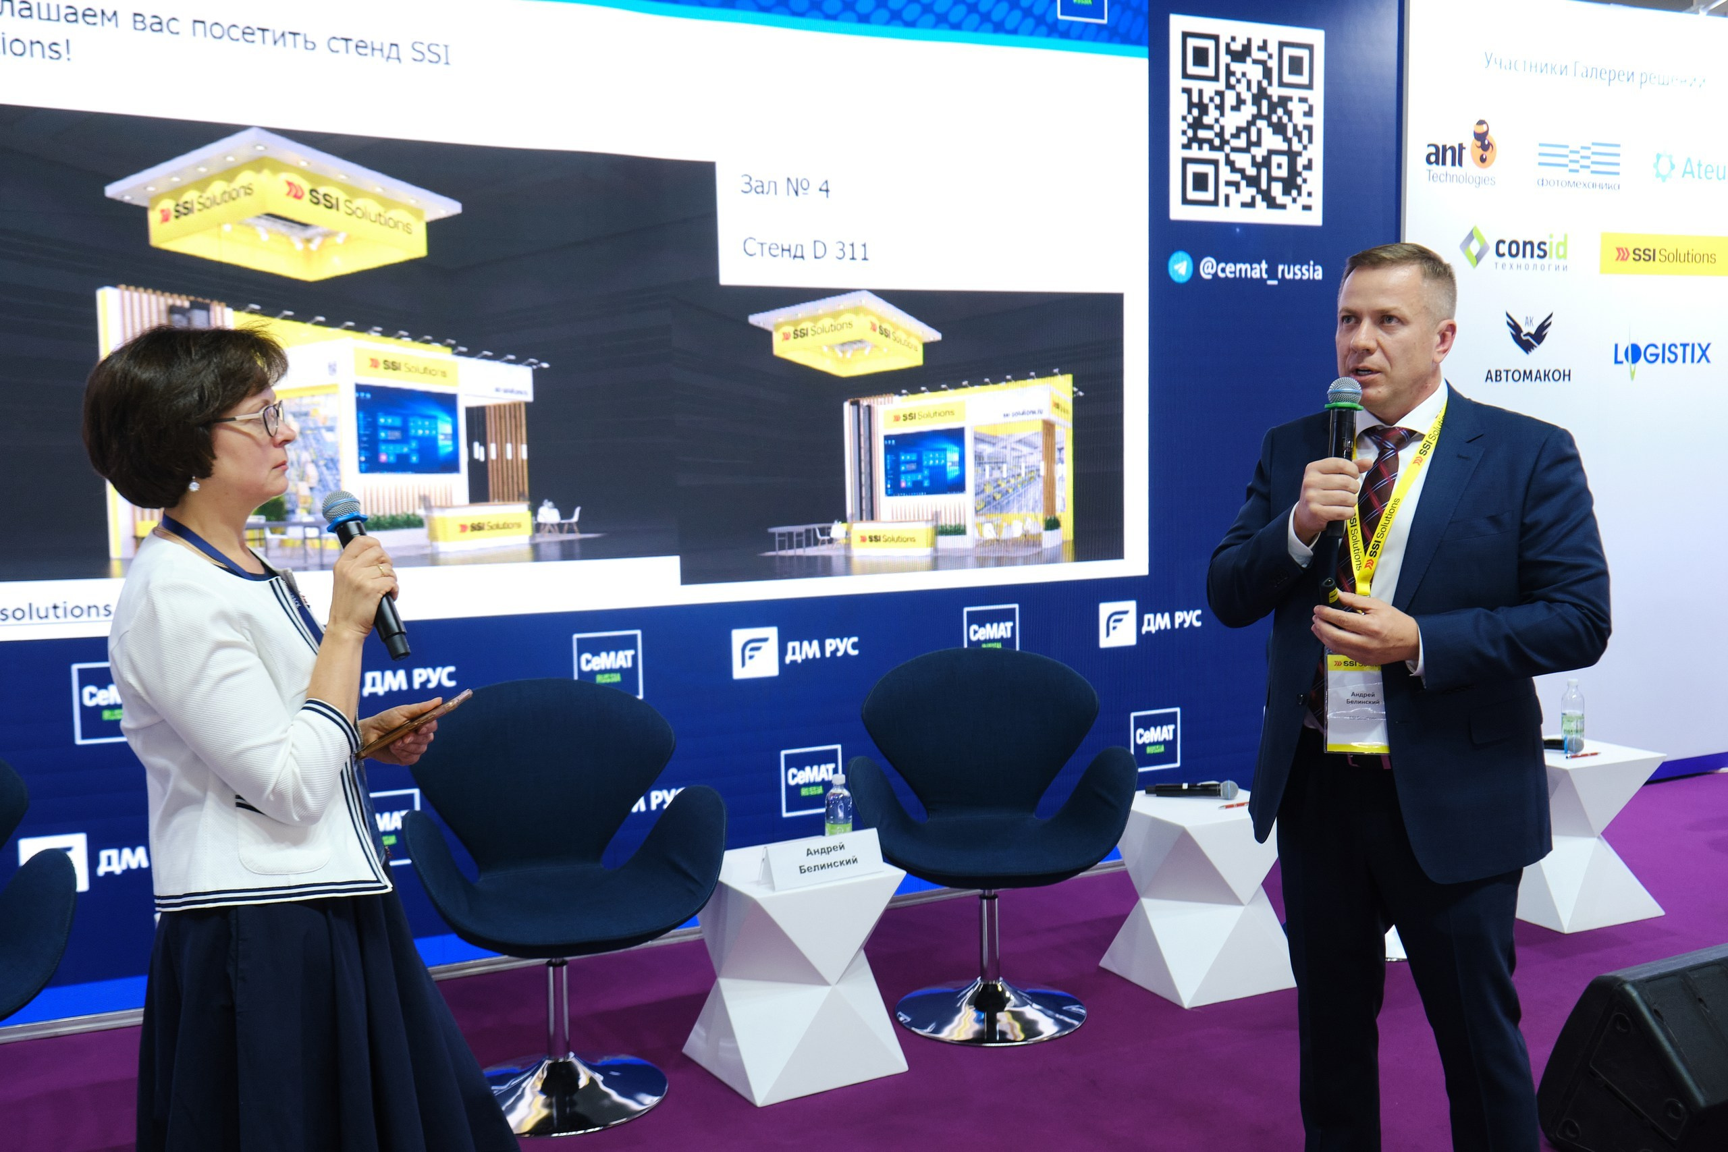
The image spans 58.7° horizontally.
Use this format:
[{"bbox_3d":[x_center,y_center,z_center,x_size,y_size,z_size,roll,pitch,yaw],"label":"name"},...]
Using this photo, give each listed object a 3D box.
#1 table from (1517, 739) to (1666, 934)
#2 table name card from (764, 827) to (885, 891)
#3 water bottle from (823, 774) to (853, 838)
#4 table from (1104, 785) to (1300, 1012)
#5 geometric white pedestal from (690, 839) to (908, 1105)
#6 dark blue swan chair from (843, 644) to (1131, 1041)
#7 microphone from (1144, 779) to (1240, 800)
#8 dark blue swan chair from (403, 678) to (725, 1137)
[{"bbox_3d":[2.199,0.795,4.822,0.402,0.486,0.402,-3,5,-22],"label":"table"},{"bbox_3d":[-0.094,0.654,3.566,0.290,0.098,0.068,-4,6,-30],"label":"table name card"},{"bbox_3d":[-0.062,0.584,3.704,0.065,0.212,0.065,-1,5,0],"label":"water bottle"},{"bbox_3d":[0.931,0.868,4.257,0.402,0.486,0.402,-3,5,-25],"label":"table"},{"bbox_3d":[-0.173,0.936,3.711,0.402,0.486,0.402,-4,6,-31],"label":"geometric white pedestal"},{"bbox_3d":[0.323,0.684,3.963,0.725,0.925,0.660,-1,5,-1],"label":"dark blue swan chair"},{"bbox_3d":[0.916,0.597,4.281,0.254,0.053,0.051,0,5,13],"label":"microphone"},{"bbox_3d":[-0.710,0.742,3.520,0.725,0.925,0.660,-3,5,-19],"label":"dark blue swan chair"}]

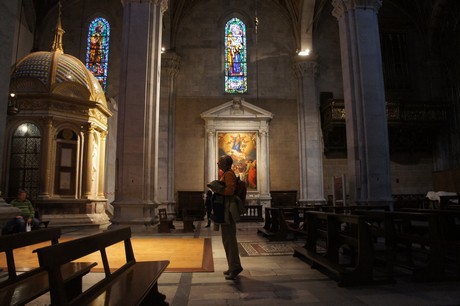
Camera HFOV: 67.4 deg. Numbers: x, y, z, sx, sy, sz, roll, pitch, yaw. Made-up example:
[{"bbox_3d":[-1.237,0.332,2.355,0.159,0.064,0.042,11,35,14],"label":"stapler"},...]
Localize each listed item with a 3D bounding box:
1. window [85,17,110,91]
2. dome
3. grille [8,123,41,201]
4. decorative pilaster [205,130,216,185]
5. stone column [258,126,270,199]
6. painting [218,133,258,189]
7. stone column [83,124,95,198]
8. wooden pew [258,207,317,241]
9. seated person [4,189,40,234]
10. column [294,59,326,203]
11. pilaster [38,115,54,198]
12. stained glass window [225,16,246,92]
[{"bbox_3d":[-8.223,-6.058,21.508,1.362,5.076,0.200,0,-8,-4],"label":"window"},{"bbox_3d":[-7.131,-2.917,14.142,3.670,2.450,3.670,0,-8,-4],"label":"dome"},{"bbox_3d":[-7.095,0.240,11.974,0.993,2.658,0.080,0,-8,-2],"label":"grille"},{"bbox_3d":[-1.094,0.577,20.390,0.620,4.193,0.600,0,-8,-4],"label":"decorative pilaster"},{"bbox_3d":[2.078,0.552,20.623,0.620,4.302,0.600,0,-8,-4],"label":"stone column"},{"bbox_3d":[0.418,0.490,21.085,2.419,3.600,0.100,0,-8,-4],"label":"painting"},{"bbox_3d":[-5.830,0.315,14.281,0.390,3.112,0.390,0,-8,-4],"label":"stone column"},{"bbox_3d":[1.490,2.140,10.660,0.930,0.870,2.301,0,-8,-4],"label":"wooden pew"},{"bbox_3d":[-5.169,1.530,8.534,0.680,1.280,0.680,3,-9,-21],"label":"seated person"},{"bbox_3d":[4.777,-1.338,21.157,1.650,9.073,0.850,0,-8,-4],"label":"column"},{"bbox_3d":[-6.969,0.166,13.126,0.390,3.112,0.390,0,-8,-4],"label":"pilaster"},{"bbox_3d":[0.394,-6.268,22.161,1.433,5.121,0.200,0,-8,-4],"label":"stained glass window"}]

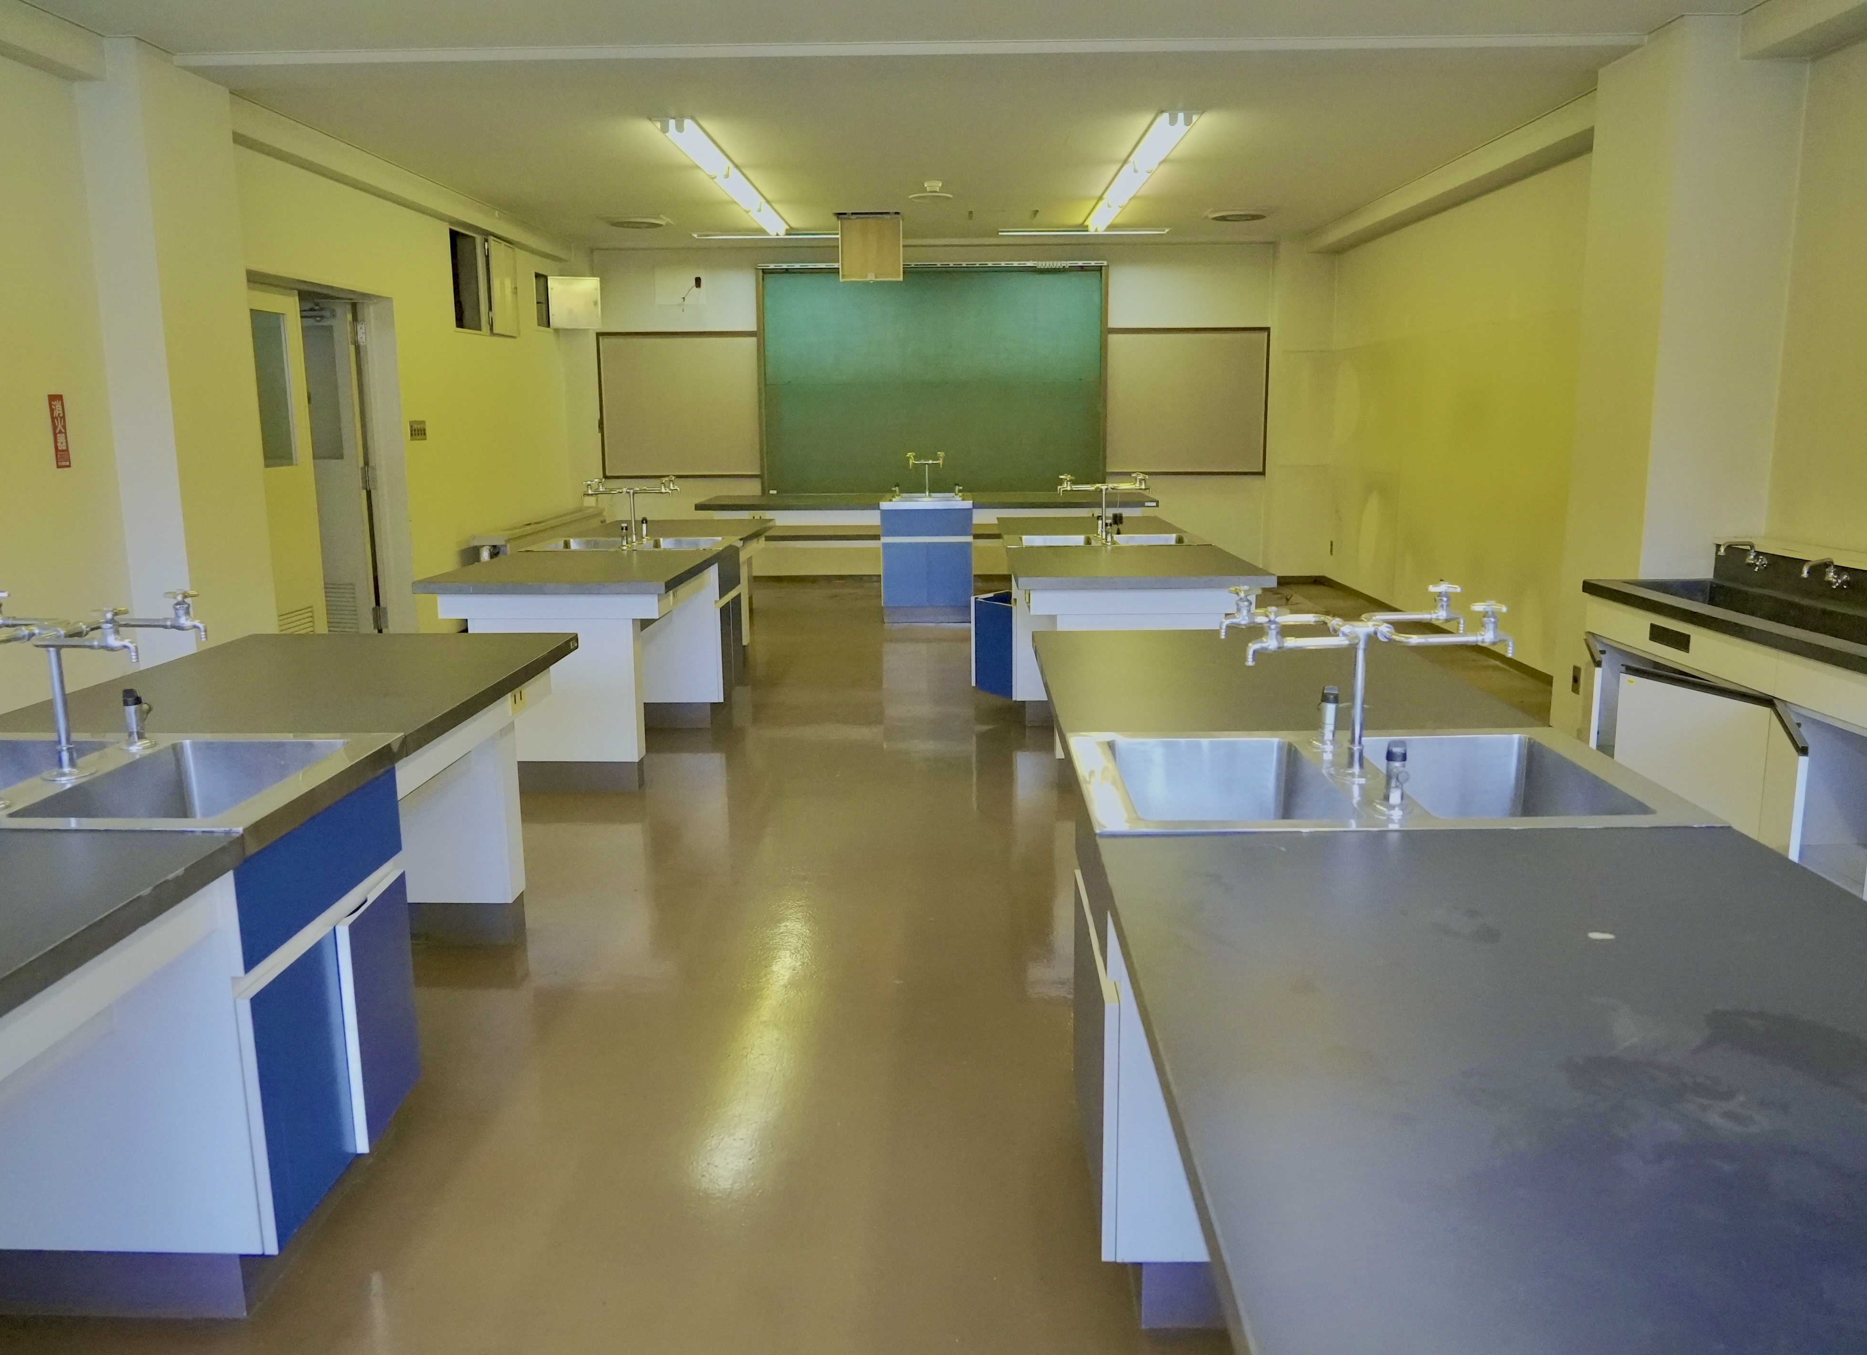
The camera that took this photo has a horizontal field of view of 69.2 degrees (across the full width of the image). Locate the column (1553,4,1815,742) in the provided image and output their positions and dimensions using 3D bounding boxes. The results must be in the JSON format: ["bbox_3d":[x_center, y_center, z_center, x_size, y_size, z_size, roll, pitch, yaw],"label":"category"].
[{"bbox_3d":[2.847,-1.033,5.247,0.451,2.715,0.644,0,11,1],"label":"column"}]

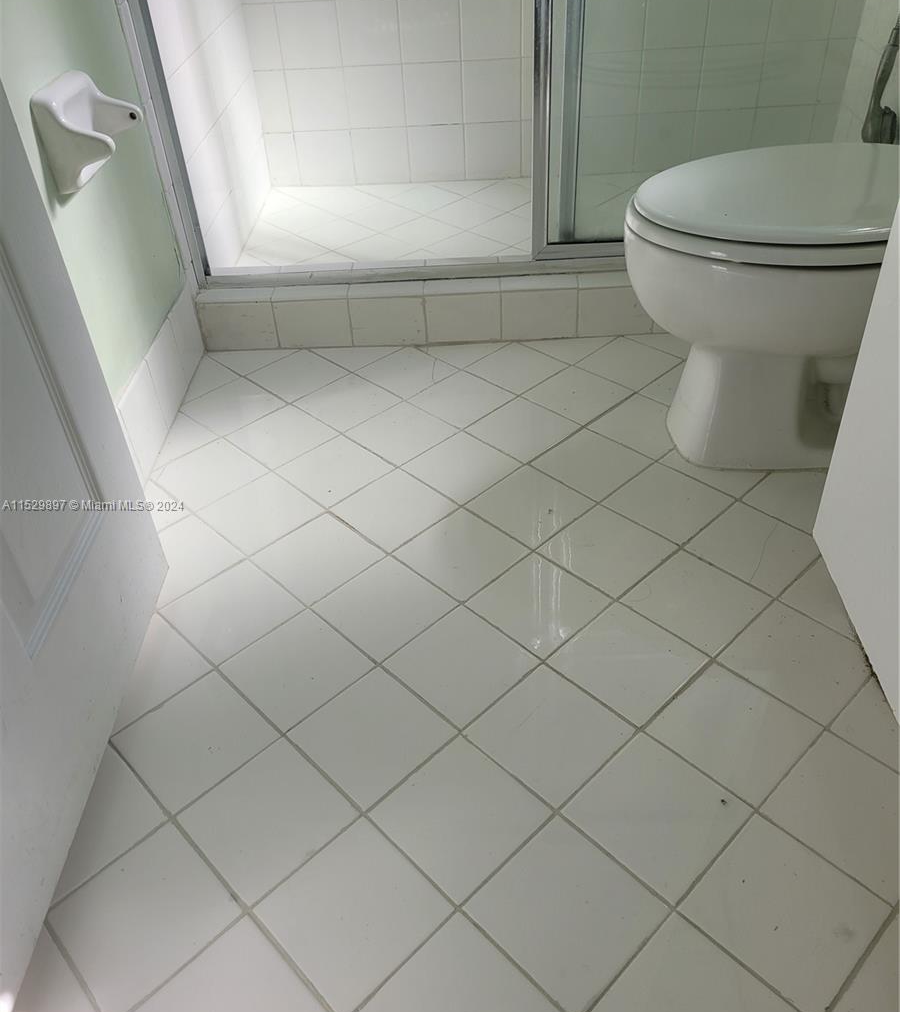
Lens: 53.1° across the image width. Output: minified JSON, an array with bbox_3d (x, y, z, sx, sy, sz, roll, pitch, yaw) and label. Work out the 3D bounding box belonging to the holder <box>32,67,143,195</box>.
[{"bbox_3d":[-0.495,-0.531,1.267,0.092,0.123,0.160,-2,39,2],"label":"holder"}]

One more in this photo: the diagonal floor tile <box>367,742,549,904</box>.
[{"bbox_3d":[0.011,0.349,1.015,0.151,0.008,0.151,-33,47,-32],"label":"diagonal floor tile"}]

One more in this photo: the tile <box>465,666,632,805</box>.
[{"bbox_3d":[0.123,0.278,1.095,0.151,0.009,0.151,-33,47,-32],"label":"tile"}]

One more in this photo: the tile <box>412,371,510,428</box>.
[{"bbox_3d":[0.024,-0.197,1.681,0.151,0.009,0.151,-33,47,-32],"label":"tile"}]

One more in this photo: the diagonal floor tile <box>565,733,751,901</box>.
[{"bbox_3d":[0.231,0.344,1.005,0.151,0.009,0.151,-33,47,-32],"label":"diagonal floor tile"}]

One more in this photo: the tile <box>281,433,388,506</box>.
[{"bbox_3d":[-0.198,-0.057,1.535,0.151,0.009,0.151,-33,47,-32],"label":"tile"}]

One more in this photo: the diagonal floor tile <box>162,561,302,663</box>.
[{"bbox_3d":[-0.307,0.149,1.273,0.148,0.009,0.148,-33,47,-32],"label":"diagonal floor tile"}]

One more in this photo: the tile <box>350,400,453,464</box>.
[{"bbox_3d":[-0.088,-0.131,1.616,0.151,0.008,0.151,-33,47,-32],"label":"tile"}]

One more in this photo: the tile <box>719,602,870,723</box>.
[{"bbox_3d":[0.449,0.199,1.158,0.148,0.009,0.148,-33,47,-32],"label":"tile"}]

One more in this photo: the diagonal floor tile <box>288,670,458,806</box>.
[{"bbox_3d":[-0.096,0.283,1.103,0.151,0.009,0.151,-33,47,-32],"label":"diagonal floor tile"}]

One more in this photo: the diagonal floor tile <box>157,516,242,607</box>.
[{"bbox_3d":[-0.415,0.085,1.361,0.148,0.009,0.148,-33,47,-32],"label":"diagonal floor tile"}]

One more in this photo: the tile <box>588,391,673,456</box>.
[{"bbox_3d":[0.348,-0.138,1.586,0.148,0.009,0.148,-33,47,-32],"label":"tile"}]

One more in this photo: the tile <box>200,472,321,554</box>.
[{"bbox_3d":[-0.309,0.014,1.454,0.151,0.009,0.151,-33,47,-32],"label":"tile"}]

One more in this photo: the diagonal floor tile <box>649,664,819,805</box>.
[{"bbox_3d":[0.342,0.273,1.087,0.151,0.009,0.151,-33,47,-32],"label":"diagonal floor tile"}]

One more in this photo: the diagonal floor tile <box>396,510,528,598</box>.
[{"bbox_3d":[0.018,0.075,1.356,0.151,0.009,0.151,-33,47,-32],"label":"diagonal floor tile"}]

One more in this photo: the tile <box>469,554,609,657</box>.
[{"bbox_3d":[0.126,0.141,1.266,0.151,0.009,0.151,-33,47,-32],"label":"tile"}]

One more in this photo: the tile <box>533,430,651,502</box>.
[{"bbox_3d":[0.240,-0.068,1.518,0.151,0.009,0.151,-33,47,-32],"label":"tile"}]

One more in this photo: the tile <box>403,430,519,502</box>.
[{"bbox_3d":[0.020,-0.065,1.526,0.151,0.008,0.151,-33,47,-32],"label":"tile"}]

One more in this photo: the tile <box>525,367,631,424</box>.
[{"bbox_3d":[0.239,-0.203,1.674,0.148,0.009,0.148,-33,47,-32],"label":"tile"}]

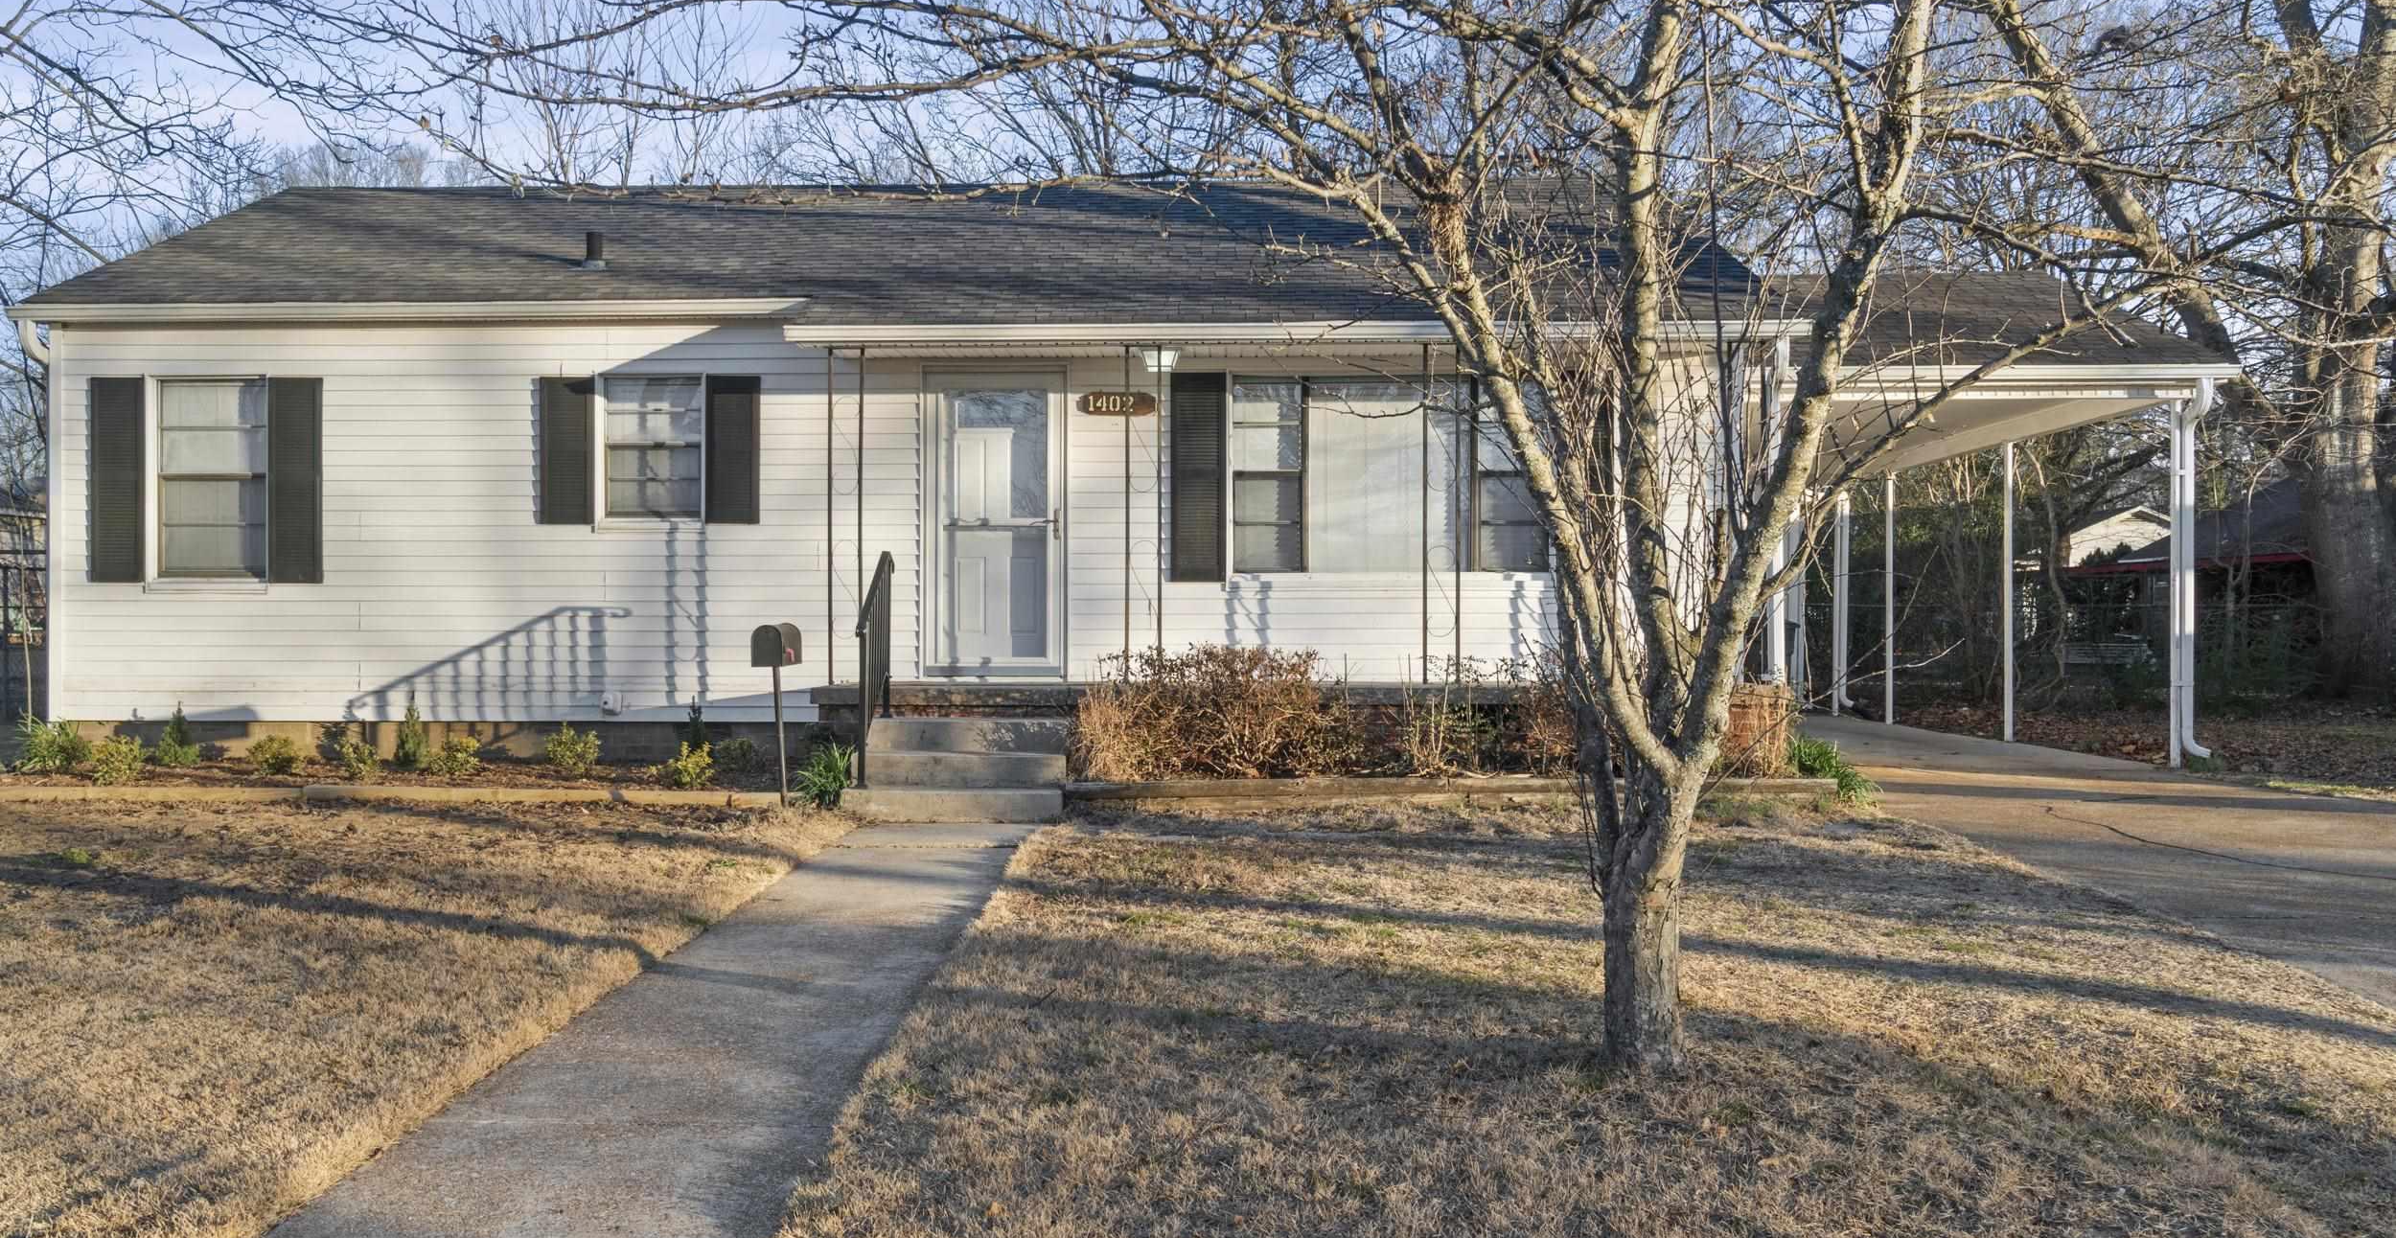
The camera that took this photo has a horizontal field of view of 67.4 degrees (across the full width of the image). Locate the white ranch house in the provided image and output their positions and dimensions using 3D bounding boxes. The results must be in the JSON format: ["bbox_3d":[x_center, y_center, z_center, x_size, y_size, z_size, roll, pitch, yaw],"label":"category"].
[{"bbox_3d":[-0.420,-1.340,14.950,14.650,4.640,7.850,0,0,2],"label":"white ranch house"}]

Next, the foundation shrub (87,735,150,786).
[{"bbox_3d":[-6.516,0.848,10.850,0.362,0.317,0.336,0,0,2],"label":"foundation shrub"}]

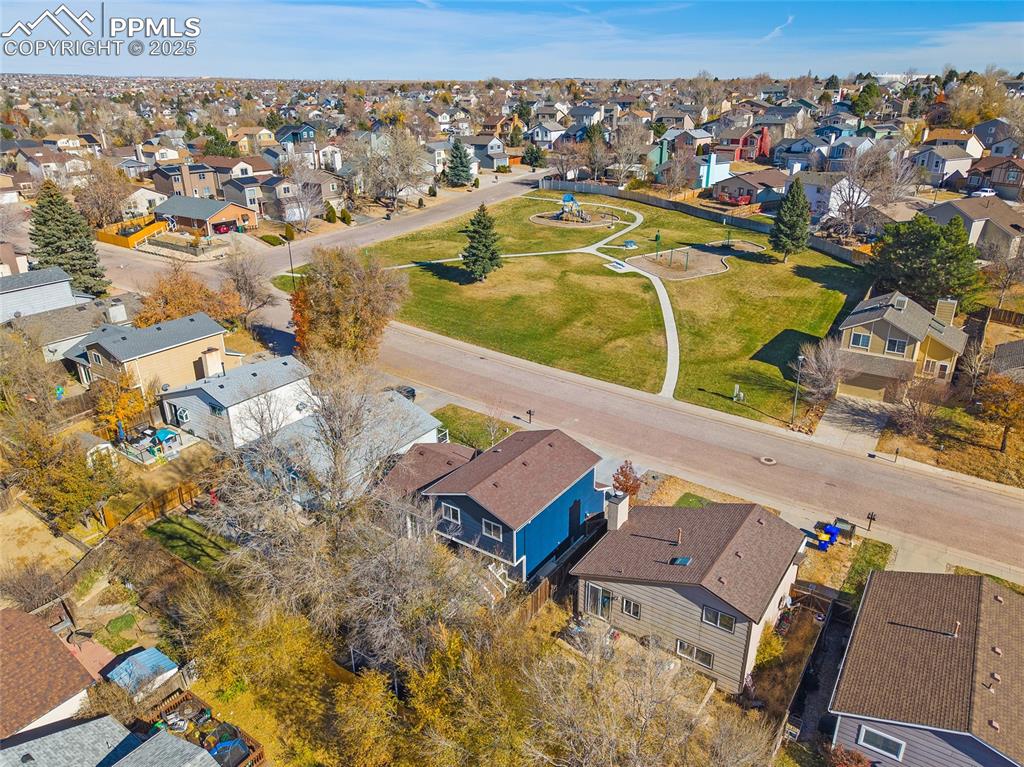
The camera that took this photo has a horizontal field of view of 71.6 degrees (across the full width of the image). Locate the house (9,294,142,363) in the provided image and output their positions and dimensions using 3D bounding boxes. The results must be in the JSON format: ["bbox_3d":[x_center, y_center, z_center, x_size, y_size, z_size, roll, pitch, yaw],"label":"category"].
[{"bbox_3d":[-47.176,-6.068,78.203,10.300,5.000,12.556,14,27,32],"label":"house"}]

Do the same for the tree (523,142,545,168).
[{"bbox_3d":[5.830,-61.910,192.130,5.960,6.340,5.960,0,23,0],"label":"tree"}]

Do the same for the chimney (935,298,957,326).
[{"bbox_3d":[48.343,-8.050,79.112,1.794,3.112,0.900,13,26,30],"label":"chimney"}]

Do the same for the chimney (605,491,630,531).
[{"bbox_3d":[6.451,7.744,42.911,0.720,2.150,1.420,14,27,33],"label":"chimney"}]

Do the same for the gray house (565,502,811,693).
[{"bbox_3d":[10.068,10.885,41.399,10.947,6.230,8.722,15,28,32],"label":"gray house"}]

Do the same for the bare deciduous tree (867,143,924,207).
[{"bbox_3d":[77.284,-41.917,143.000,10.300,12.400,9.600,11,26,25],"label":"bare deciduous tree"}]

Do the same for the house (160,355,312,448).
[{"bbox_3d":[-24.569,0.933,63.669,10.947,5.696,9.078,15,28,33],"label":"house"}]

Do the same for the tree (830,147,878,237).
[{"bbox_3d":[51.385,-28.432,106.460,6.304,12.718,6.304,9,25,24],"label":"tree"}]

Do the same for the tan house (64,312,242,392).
[{"bbox_3d":[-37.635,-3.508,73.858,11.837,5.696,11.303,15,28,33],"label":"tan house"}]

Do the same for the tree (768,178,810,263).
[{"bbox_3d":[41.430,-24.010,104.810,5.910,12.290,5.910,0,23,0],"label":"tree"}]

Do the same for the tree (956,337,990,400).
[{"bbox_3d":[46.222,-1.225,71.071,2.756,6.180,2.756,14,27,32],"label":"tree"}]

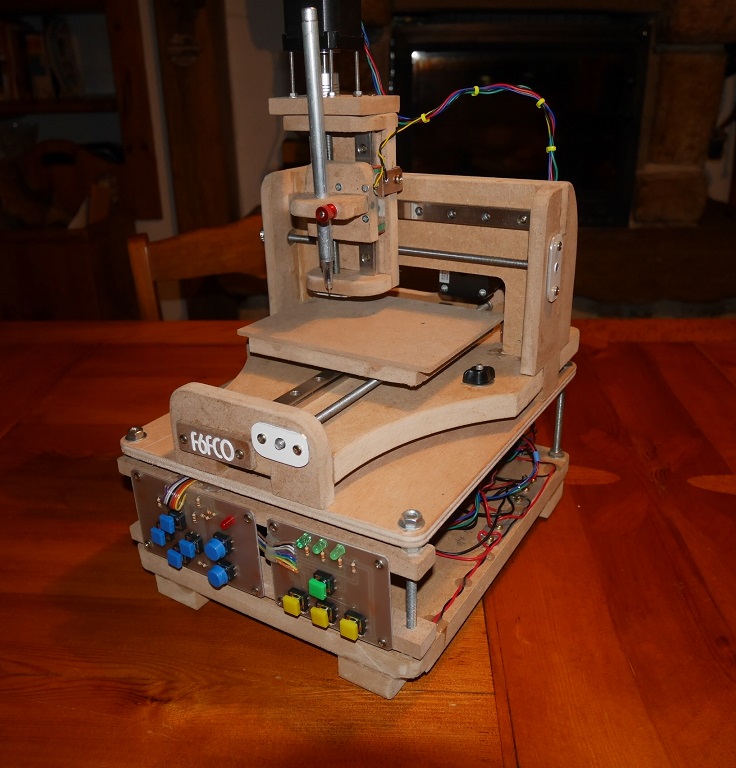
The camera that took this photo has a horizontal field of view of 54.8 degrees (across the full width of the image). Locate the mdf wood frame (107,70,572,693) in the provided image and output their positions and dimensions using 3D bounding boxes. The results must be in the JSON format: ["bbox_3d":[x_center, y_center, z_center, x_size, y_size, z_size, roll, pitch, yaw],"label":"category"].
[{"bbox_3d":[0.001,-0.030,0.524,0.235,0.337,0.298,12,26,29],"label":"mdf wood frame"}]

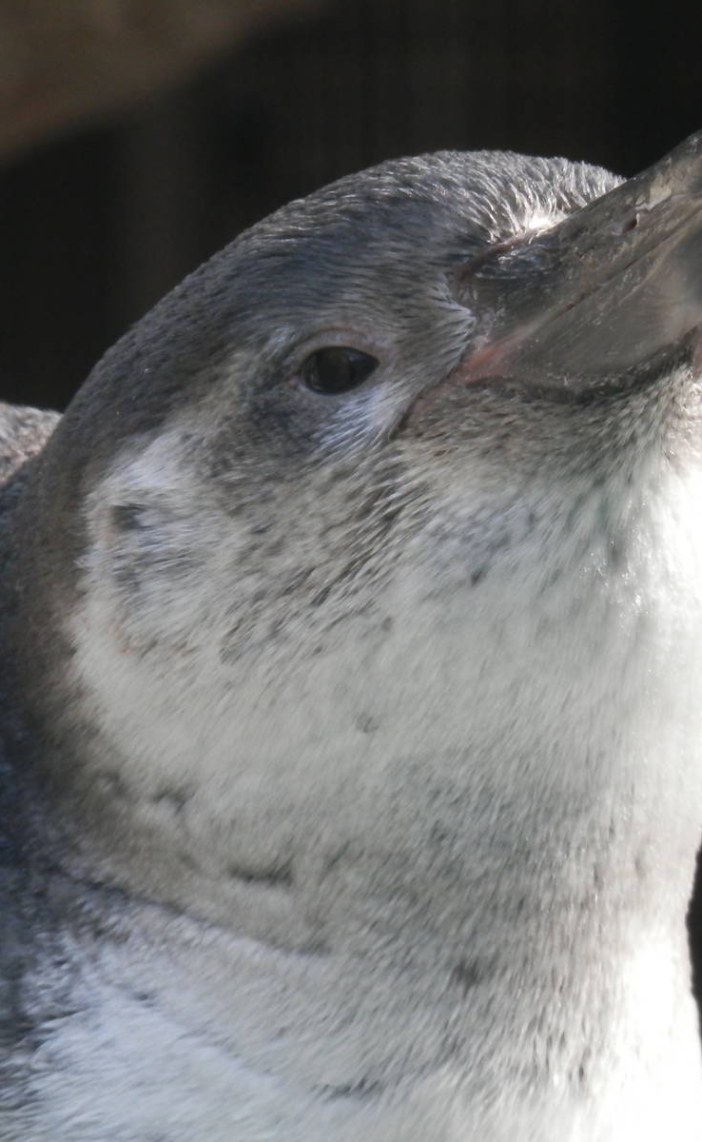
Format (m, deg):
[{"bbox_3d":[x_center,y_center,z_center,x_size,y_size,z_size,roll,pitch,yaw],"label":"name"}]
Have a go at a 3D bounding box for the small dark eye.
[{"bbox_3d":[-0.002,-0.029,2.100,0.011,0.007,0.006,-12,-5,12],"label":"small dark eye"}]

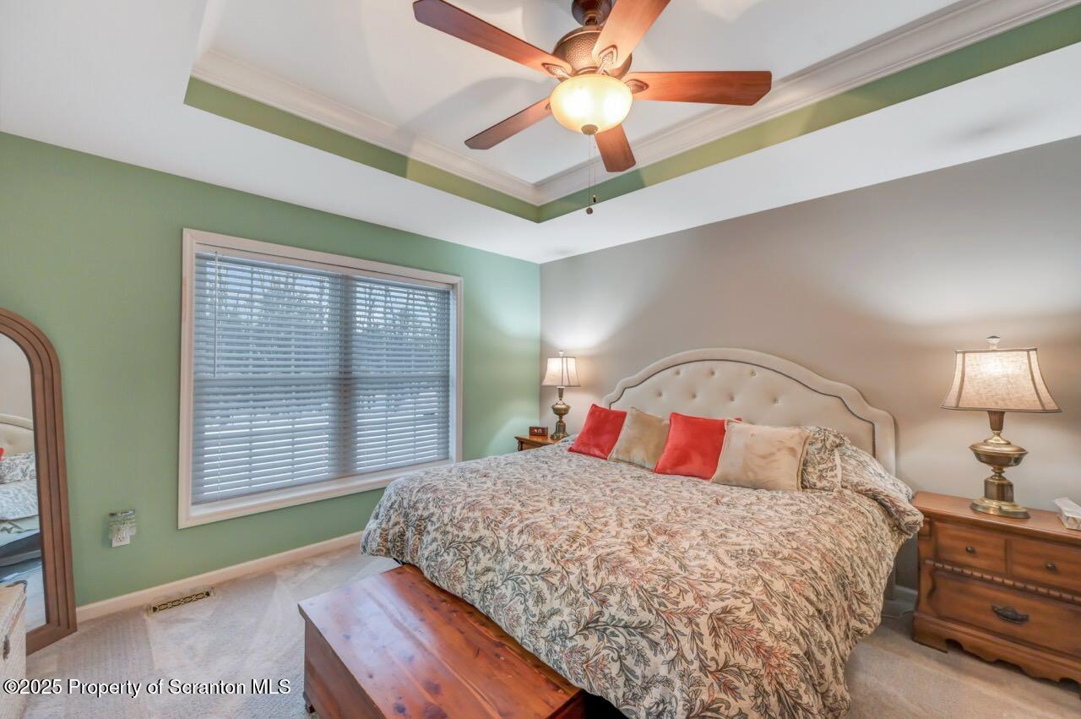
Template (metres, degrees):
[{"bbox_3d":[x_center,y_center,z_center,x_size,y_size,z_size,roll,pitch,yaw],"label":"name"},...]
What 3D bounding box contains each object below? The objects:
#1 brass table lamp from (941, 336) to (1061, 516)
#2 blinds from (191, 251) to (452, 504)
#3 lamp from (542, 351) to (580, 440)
[{"bbox_3d":[2.219,0.312,2.039,0.245,0.840,0.380,1,-1,-45],"label":"brass table lamp"},{"bbox_3d":[-1.427,0.110,3.119,1.780,1.530,0.060,1,-1,-45],"label":"blinds"},{"bbox_3d":[0.196,0.327,3.974,0.245,0.835,0.380,1,-1,-45],"label":"lamp"}]

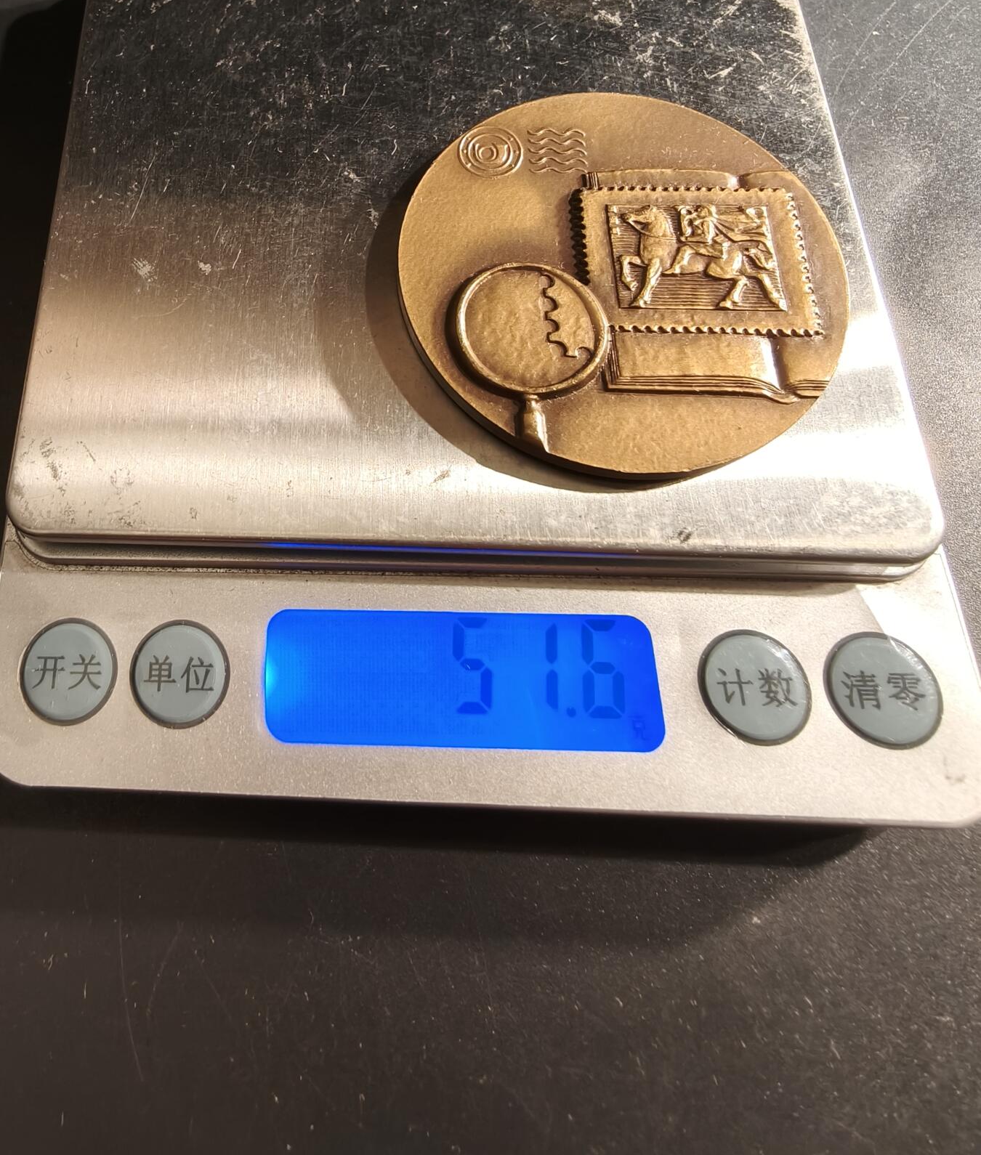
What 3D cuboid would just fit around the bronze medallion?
[{"bbox_3d":[0.015,-0.035,0.101,0.051,0.003,0.051,0,71,0],"label":"bronze medallion"}]

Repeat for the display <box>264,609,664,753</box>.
[{"bbox_3d":[-0.003,0.011,0.090,0.041,0.002,0.014,2,71,1],"label":"display"}]

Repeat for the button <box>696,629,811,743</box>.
[{"bbox_3d":[0.027,0.011,0.090,0.011,0.002,0.011,2,71,1],"label":"button"}]

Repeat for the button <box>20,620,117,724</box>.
[{"bbox_3d":[-0.044,0.010,0.090,0.011,0.002,0.011,2,71,1],"label":"button"}]

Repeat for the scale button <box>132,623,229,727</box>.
[{"bbox_3d":[-0.032,0.010,0.090,0.011,0.002,0.011,2,71,1],"label":"scale button"}]

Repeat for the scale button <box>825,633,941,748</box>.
[{"bbox_3d":[0.041,0.012,0.090,0.012,0.002,0.012,2,71,1],"label":"scale button"}]

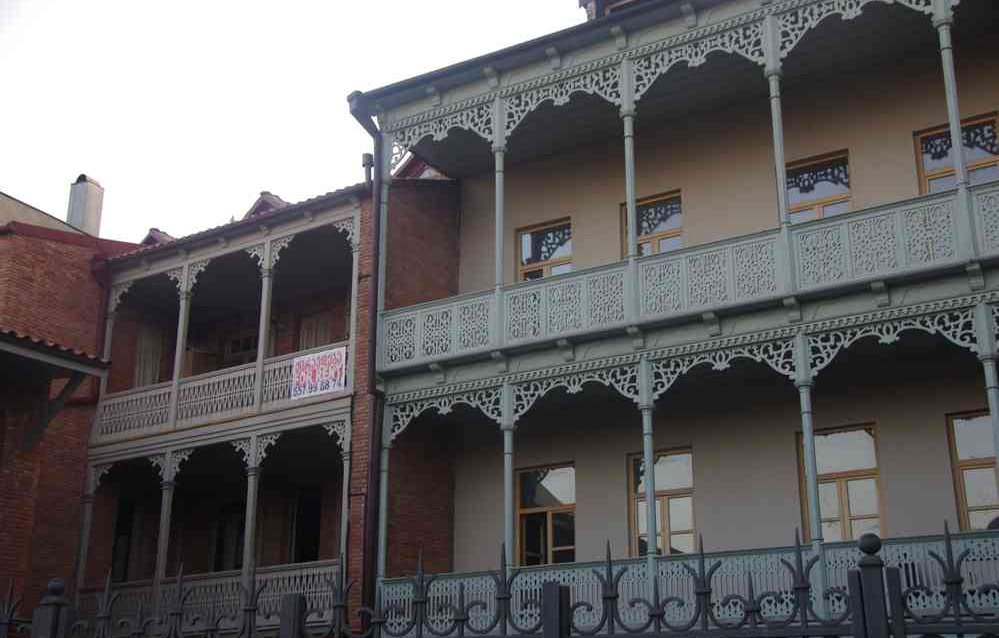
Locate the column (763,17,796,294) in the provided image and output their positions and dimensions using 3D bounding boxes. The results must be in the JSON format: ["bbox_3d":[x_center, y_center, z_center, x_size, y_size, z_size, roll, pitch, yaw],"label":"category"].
[{"bbox_3d":[4.115,-2.497,17.370,0.233,4.479,0.233,-11,-22,29],"label":"column"}]

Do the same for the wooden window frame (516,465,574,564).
[{"bbox_3d":[0.817,3.614,20.657,1.246,2.165,0.124,-11,-22,29],"label":"wooden window frame"}]

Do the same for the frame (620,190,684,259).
[{"bbox_3d":[2.715,-1.165,21.104,1.232,2.169,0.124,-11,-22,29],"label":"frame"}]

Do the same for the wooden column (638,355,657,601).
[{"bbox_3d":[2.200,2.432,17.264,0.202,3.797,0.202,-11,-22,29],"label":"wooden column"}]

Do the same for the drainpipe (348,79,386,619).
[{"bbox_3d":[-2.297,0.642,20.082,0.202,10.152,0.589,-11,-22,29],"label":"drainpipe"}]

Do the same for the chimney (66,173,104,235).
[{"bbox_3d":[-9.612,-2.572,27.771,0.680,1.550,0.500,-11,-22,29],"label":"chimney"}]

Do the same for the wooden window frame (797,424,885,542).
[{"bbox_3d":[5.229,2.724,18.168,1.261,2.172,0.124,-11,-22,29],"label":"wooden window frame"}]

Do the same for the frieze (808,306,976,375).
[{"bbox_3d":[5.279,0.315,16.044,2.236,0.581,0.062,-11,-22,29],"label":"frieze"}]

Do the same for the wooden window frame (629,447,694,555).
[{"bbox_3d":[2.683,3.232,19.605,1.232,2.180,0.124,-11,-22,29],"label":"wooden window frame"}]

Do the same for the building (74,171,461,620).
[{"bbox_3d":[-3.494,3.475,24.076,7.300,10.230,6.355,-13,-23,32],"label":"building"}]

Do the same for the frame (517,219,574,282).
[{"bbox_3d":[0.834,-0.784,22.165,1.240,2.163,0.124,-11,-22,29],"label":"frame"}]

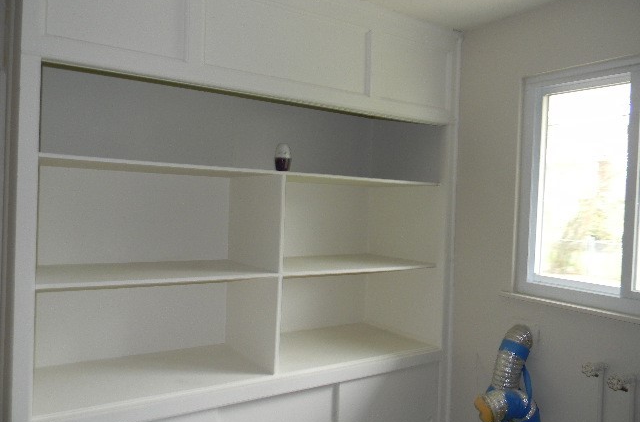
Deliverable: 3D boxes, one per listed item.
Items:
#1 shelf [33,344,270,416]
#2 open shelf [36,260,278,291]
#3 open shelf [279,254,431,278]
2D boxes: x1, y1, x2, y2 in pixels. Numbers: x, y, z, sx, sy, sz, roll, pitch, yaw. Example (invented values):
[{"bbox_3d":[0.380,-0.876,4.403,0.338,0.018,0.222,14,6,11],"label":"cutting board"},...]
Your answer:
[{"bbox_3d":[-0.637,0.613,1.932,0.811,0.027,0.514,1,1,-33],"label":"shelf"},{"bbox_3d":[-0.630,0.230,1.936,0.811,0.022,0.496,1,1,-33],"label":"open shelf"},{"bbox_3d":[0.066,0.248,2.386,0.809,0.022,0.496,1,1,-33],"label":"open shelf"}]

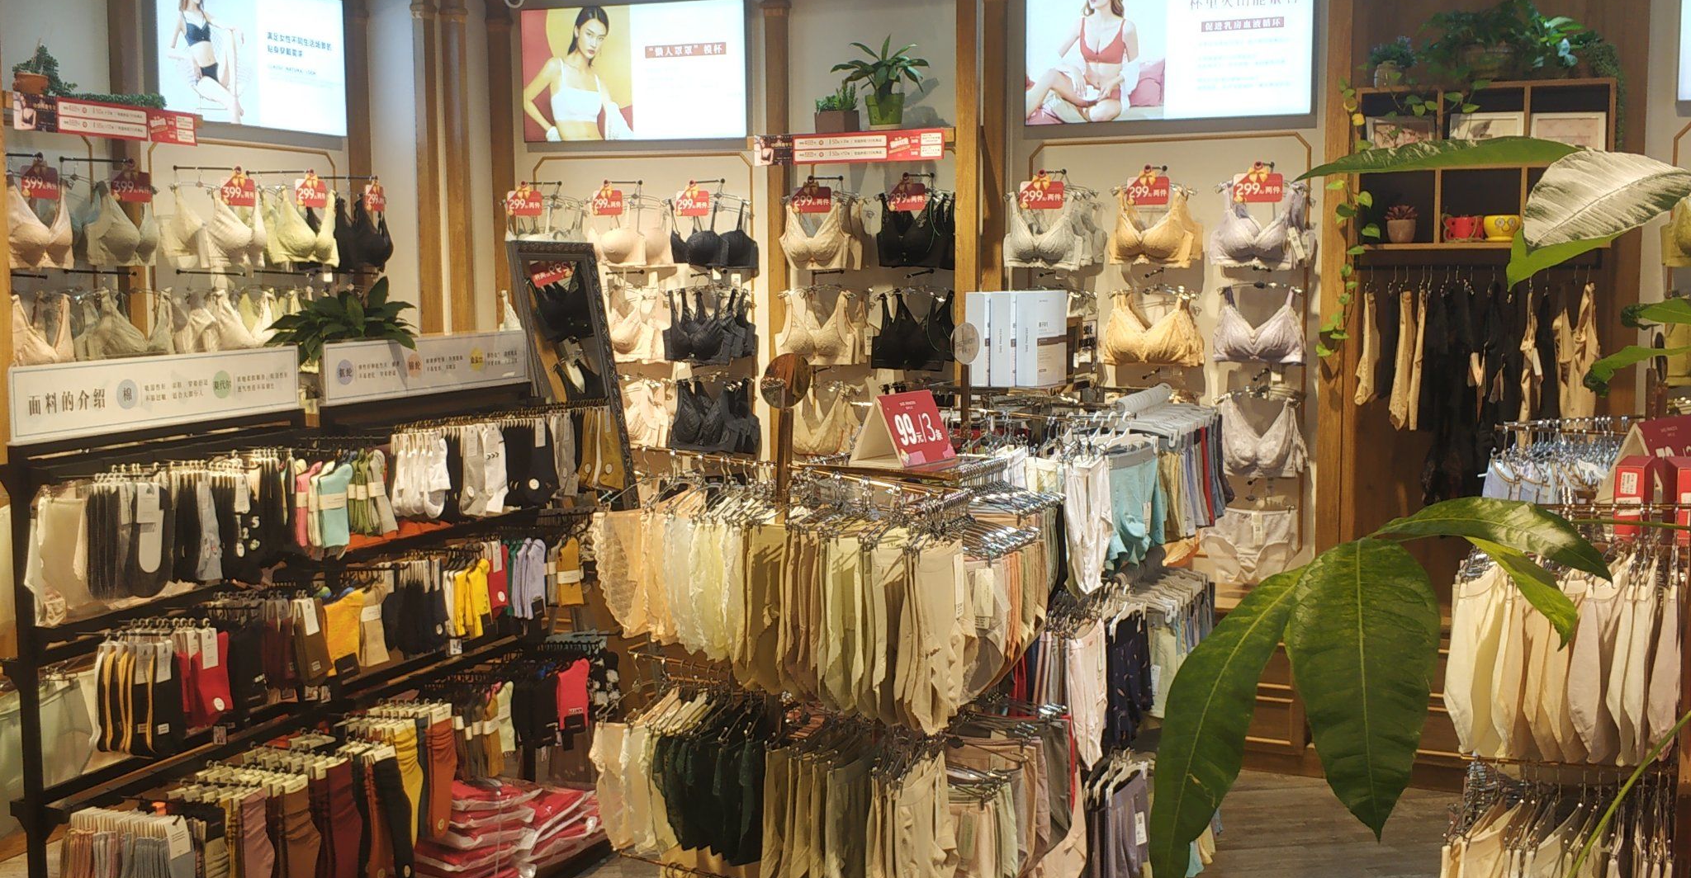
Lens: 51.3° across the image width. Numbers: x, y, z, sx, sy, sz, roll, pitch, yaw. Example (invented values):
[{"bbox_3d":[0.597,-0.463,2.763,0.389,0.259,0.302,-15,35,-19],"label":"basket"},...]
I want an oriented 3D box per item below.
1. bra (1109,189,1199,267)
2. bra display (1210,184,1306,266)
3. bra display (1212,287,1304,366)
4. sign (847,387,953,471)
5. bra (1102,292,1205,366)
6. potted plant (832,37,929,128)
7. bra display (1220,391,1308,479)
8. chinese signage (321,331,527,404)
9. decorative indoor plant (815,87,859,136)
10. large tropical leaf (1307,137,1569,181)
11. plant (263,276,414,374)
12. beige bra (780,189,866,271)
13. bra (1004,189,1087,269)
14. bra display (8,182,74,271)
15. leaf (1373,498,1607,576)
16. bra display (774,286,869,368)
[{"bbox_3d":[1.002,-0.692,5.724,0.265,0.250,0.140,2,6,22],"label":"bra"},{"bbox_3d":[1.296,-0.674,5.532,0.270,0.250,0.160,2,7,21],"label":"bra display"},{"bbox_3d":[1.299,-0.356,5.555,0.270,0.255,0.150,2,7,21],"label":"bra display"},{"bbox_3d":[0.102,-0.018,2.983,0.120,0.120,0.147,5,8,43],"label":"sign"},{"bbox_3d":[0.961,-0.349,5.521,0.300,0.235,0.120,2,6,22],"label":"bra"},{"bbox_3d":[0.121,-1.226,6.092,0.300,0.300,0.280,2,6,22],"label":"potted plant"},{"bbox_3d":[1.335,-0.014,5.612,0.265,0.270,0.170,2,7,21],"label":"bra display"},{"bbox_3d":[-1.013,-0.182,4.330,0.025,0.137,0.811,2,6,22],"label":"chinese signage"},{"bbox_3d":[-0.030,-1.150,6.183,0.125,0.165,0.120,2,6,22],"label":"decorative indoor plant"},{"bbox_3d":[0.439,-0.199,1.250,0.225,0.034,0.085,-1,6,-6],"label":"large tropical leaf"},{"bbox_3d":[-1.240,-0.258,4.324,0.340,0.280,0.360,2,7,21],"label":"plant"},{"bbox_3d":[-0.075,-0.721,6.092,0.265,0.265,0.180,2,7,21],"label":"beige bra"},{"bbox_3d":[0.635,-0.668,5.601,0.260,0.250,0.110,2,6,22],"label":"bra"},{"bbox_3d":[-2.223,-0.586,4.872,0.115,0.240,0.220,2,6,22],"label":"bra display"},{"bbox_3d":[0.439,0.067,1.200,0.155,0.046,0.080,1,6,8],"label":"leaf"},{"bbox_3d":[-0.080,-0.398,6.216,0.275,0.262,0.180,2,6,22],"label":"bra display"}]

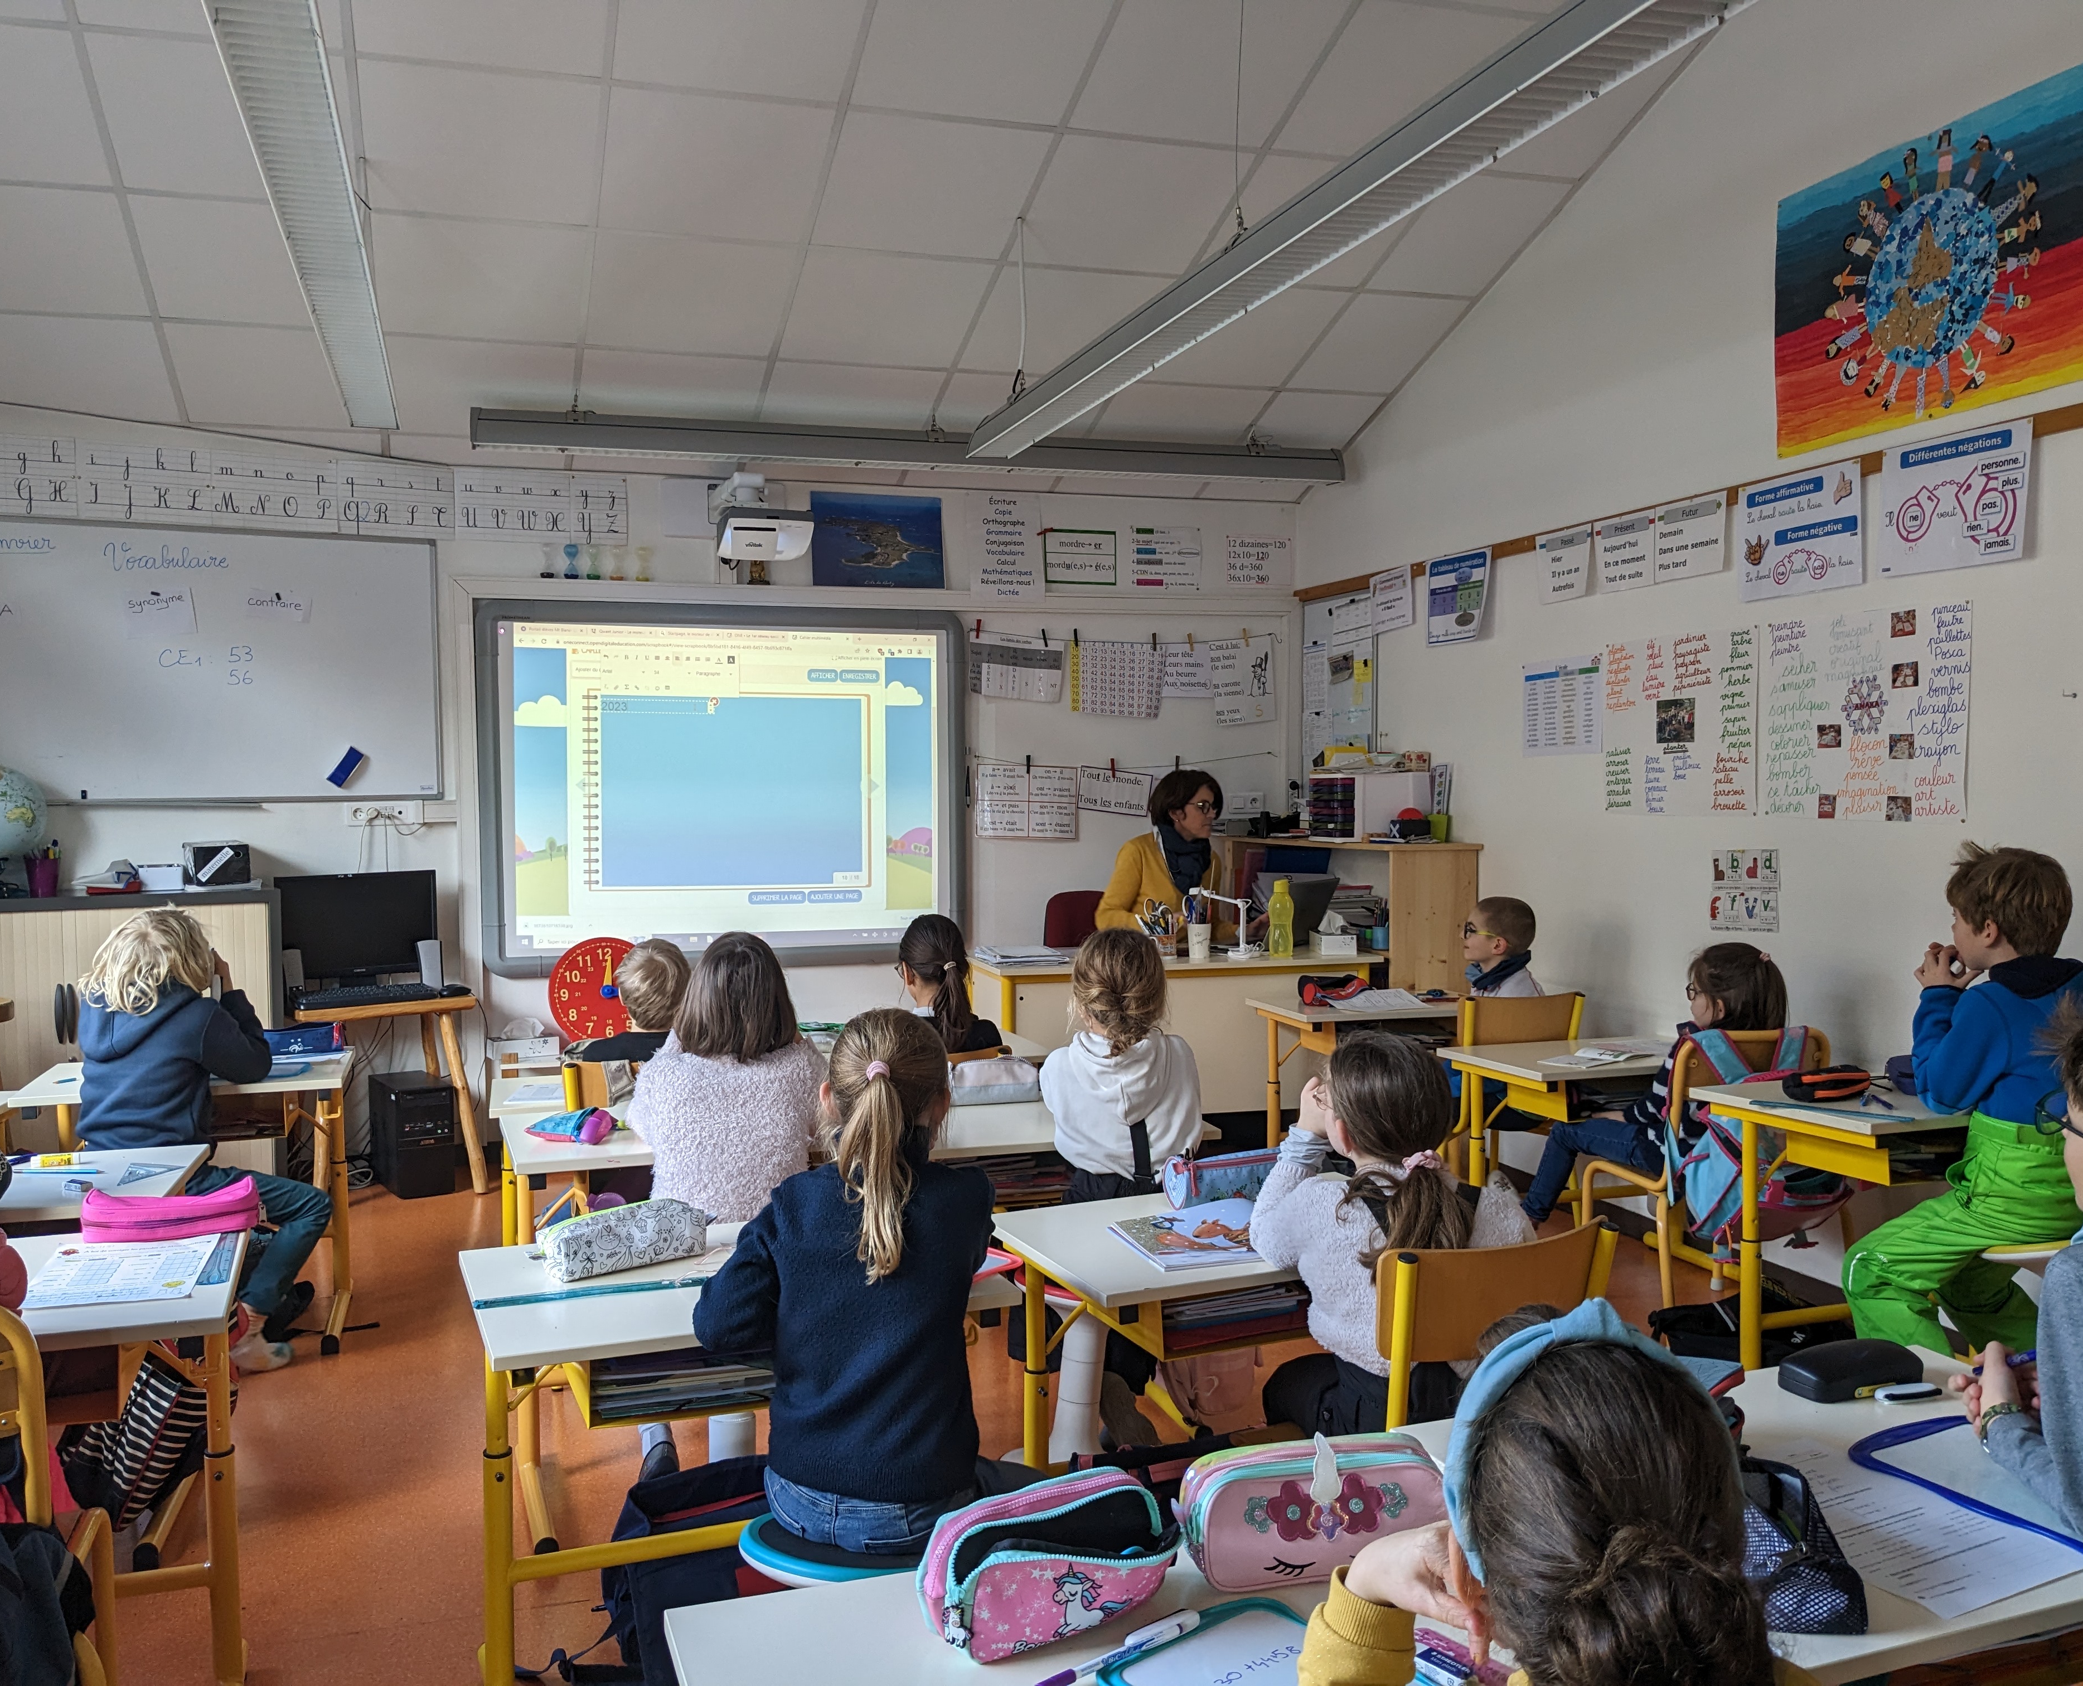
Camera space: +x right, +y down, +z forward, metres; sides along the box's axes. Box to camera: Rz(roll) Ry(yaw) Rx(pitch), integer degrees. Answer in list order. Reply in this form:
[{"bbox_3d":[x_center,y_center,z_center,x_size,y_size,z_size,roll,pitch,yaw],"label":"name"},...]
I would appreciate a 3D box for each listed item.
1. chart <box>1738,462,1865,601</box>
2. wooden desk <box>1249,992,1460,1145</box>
[{"bbox_3d":[1.926,-0.789,4.452,0.012,0.297,0.420,-1,2,-18],"label":"chart"},{"bbox_3d":[1.050,0.802,5.406,0.700,0.620,0.500,-1,2,-15],"label":"wooden desk"}]

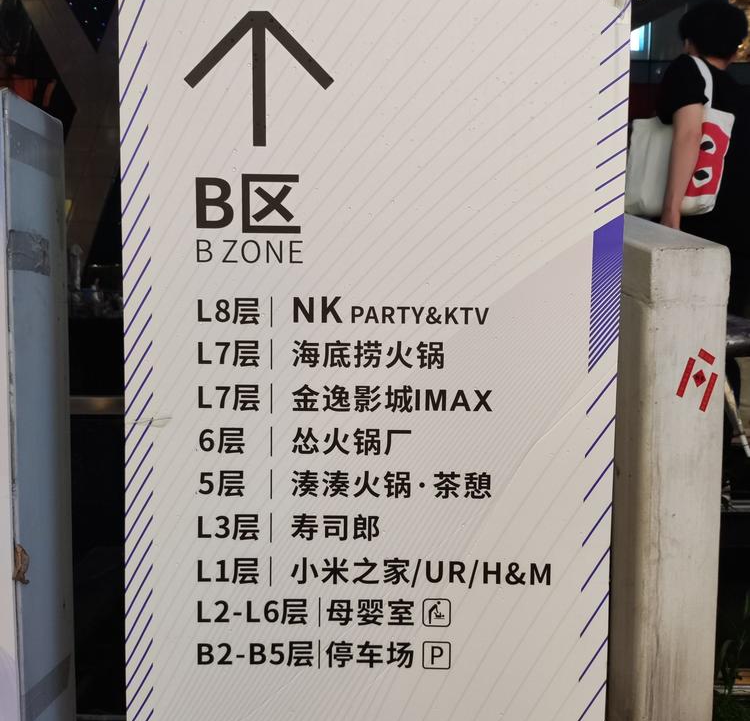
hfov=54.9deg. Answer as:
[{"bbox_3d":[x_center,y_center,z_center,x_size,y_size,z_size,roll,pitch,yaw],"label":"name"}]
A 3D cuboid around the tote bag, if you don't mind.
[{"bbox_3d":[1.112,-0.827,2.650,0.364,0.561,0.140,3,4,30],"label":"tote bag"}]

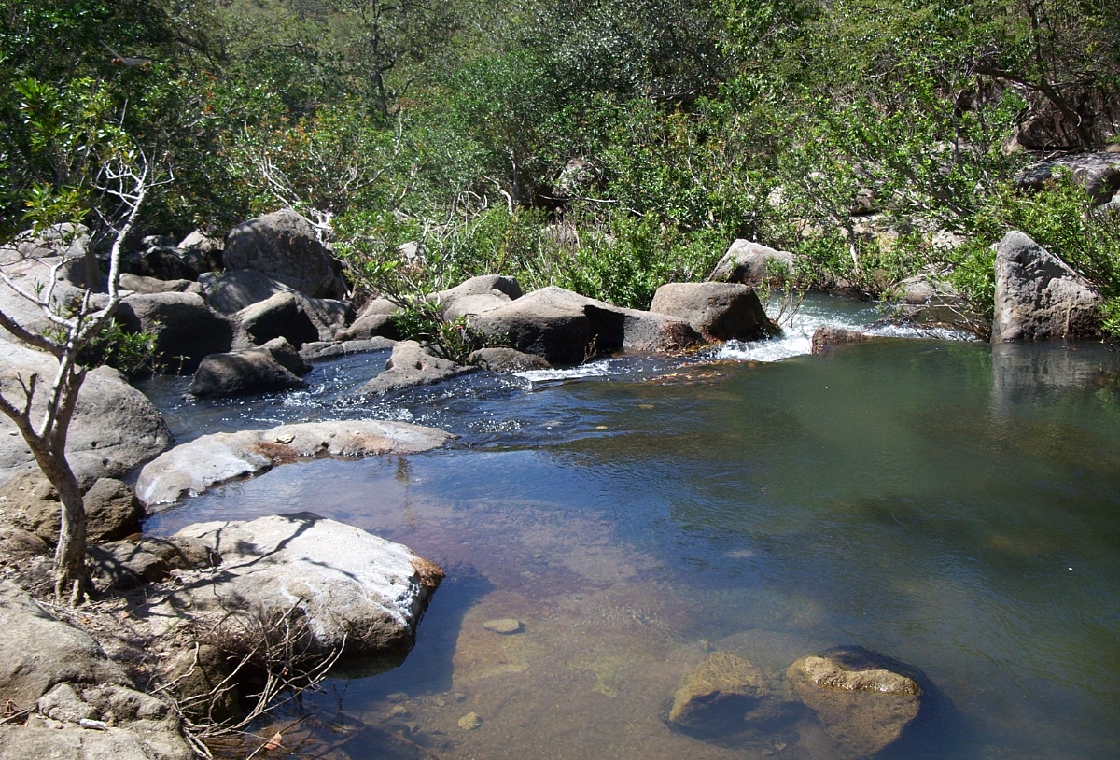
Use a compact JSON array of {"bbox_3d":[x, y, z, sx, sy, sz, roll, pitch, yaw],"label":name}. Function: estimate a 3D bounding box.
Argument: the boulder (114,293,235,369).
[{"bbox_3d":[-4.250,-0.615,13.440,1.350,0.880,1.150,-4,12,-18],"label":"boulder"}]

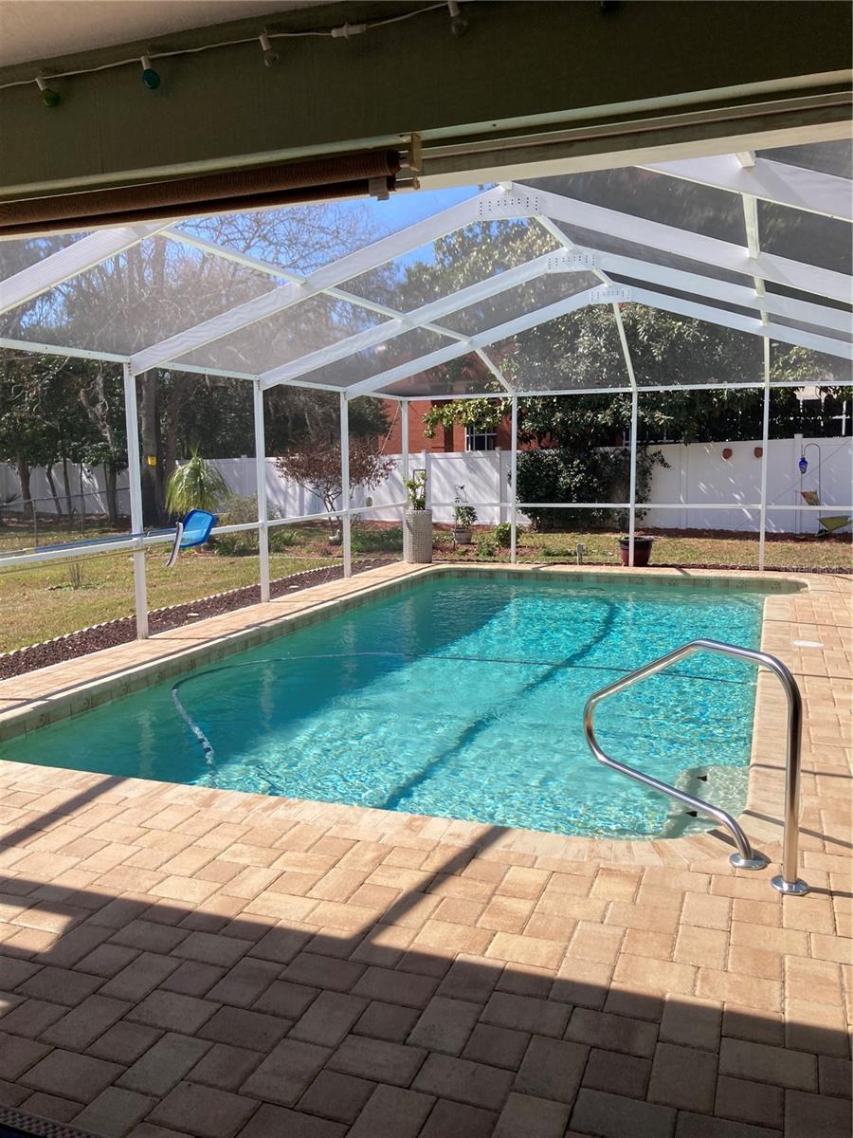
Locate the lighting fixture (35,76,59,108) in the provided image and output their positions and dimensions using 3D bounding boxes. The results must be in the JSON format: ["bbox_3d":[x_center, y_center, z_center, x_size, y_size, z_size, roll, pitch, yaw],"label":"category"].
[{"bbox_3d":[-0.887,-1.115,2.153,0.040,0.080,0.040,-22,-1,22],"label":"lighting fixture"}]

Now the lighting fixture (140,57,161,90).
[{"bbox_3d":[-0.614,-1.105,2.051,0.040,0.080,0.040,-16,1,22],"label":"lighting fixture"}]

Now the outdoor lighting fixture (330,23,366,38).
[{"bbox_3d":[-0.159,-1.099,1.880,0.078,0.027,0.025,2,7,20],"label":"outdoor lighting fixture"}]

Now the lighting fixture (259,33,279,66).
[{"bbox_3d":[-0.335,-1.096,1.947,0.040,0.080,0.040,-17,0,22],"label":"lighting fixture"}]

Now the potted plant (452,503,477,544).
[{"bbox_3d":[0.680,-0.817,16.700,0.440,0.760,0.420,-1,7,0],"label":"potted plant"}]

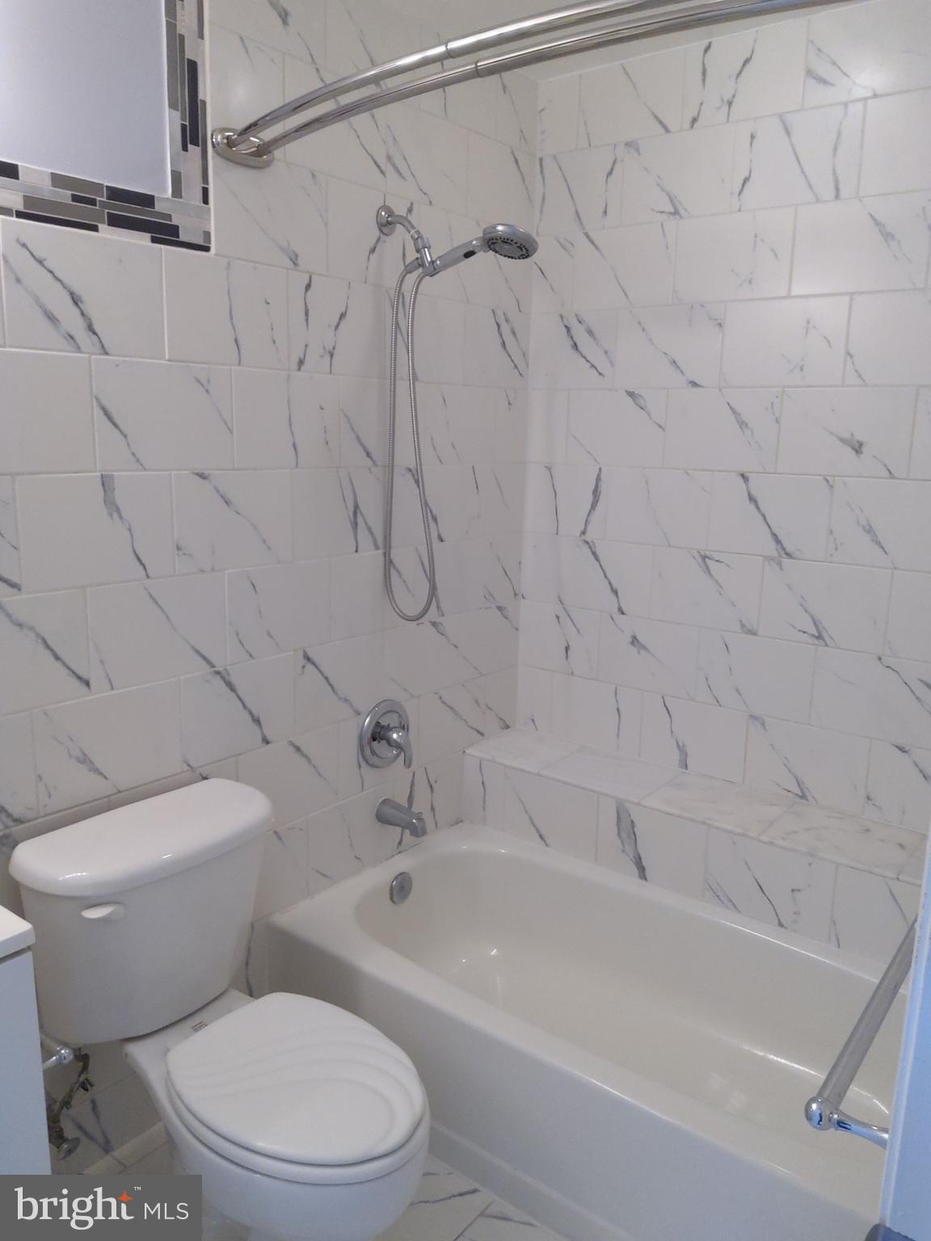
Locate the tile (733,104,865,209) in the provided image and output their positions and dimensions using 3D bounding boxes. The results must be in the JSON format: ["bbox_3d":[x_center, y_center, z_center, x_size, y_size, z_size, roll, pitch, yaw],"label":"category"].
[{"bbox_3d":[0.765,-1.067,2.158,0.299,0.203,0.010,10,15,37],"label":"tile"}]

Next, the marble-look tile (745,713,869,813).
[{"bbox_3d":[0.857,0.364,2.354,0.299,0.203,0.010,10,15,37],"label":"marble-look tile"}]

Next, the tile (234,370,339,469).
[{"bbox_3d":[-0.378,-0.428,1.992,0.010,0.201,0.299,10,15,37],"label":"tile"}]

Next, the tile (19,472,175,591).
[{"bbox_3d":[-0.658,-0.163,1.685,0.010,0.202,0.299,10,15,37],"label":"tile"}]

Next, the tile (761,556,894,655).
[{"bbox_3d":[0.866,-0.041,2.256,0.300,0.200,0.010,10,15,37],"label":"tile"}]

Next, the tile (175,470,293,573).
[{"bbox_3d":[-0.473,-0.207,1.919,0.010,0.201,0.299,10,15,37],"label":"tile"}]

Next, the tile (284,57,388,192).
[{"bbox_3d":[-0.276,-1.058,2.004,0.010,0.203,0.301,10,15,37],"label":"tile"}]

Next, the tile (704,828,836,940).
[{"bbox_3d":[0.697,0.607,2.150,0.294,0.195,0.010,10,15,37],"label":"tile"}]

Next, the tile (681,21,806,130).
[{"bbox_3d":[0.657,-1.272,2.189,0.299,0.184,0.010,10,15,37],"label":"tile"}]

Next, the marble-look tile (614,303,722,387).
[{"bbox_3d":[0.526,-0.706,2.417,0.299,0.203,0.010,10,15,37],"label":"marble-look tile"}]

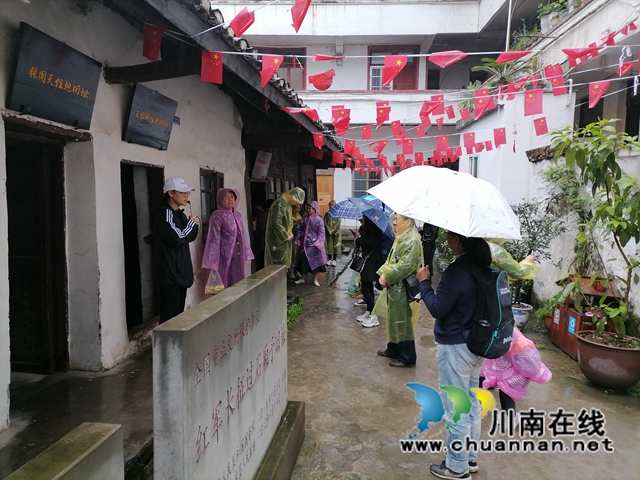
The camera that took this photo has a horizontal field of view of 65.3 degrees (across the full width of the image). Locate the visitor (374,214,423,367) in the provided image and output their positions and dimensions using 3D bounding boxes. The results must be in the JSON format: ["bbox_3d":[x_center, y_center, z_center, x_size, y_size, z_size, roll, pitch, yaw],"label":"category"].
[{"bbox_3d":[0.865,0.534,5.500,0.500,1.640,0.550,1,3,6],"label":"visitor"}]

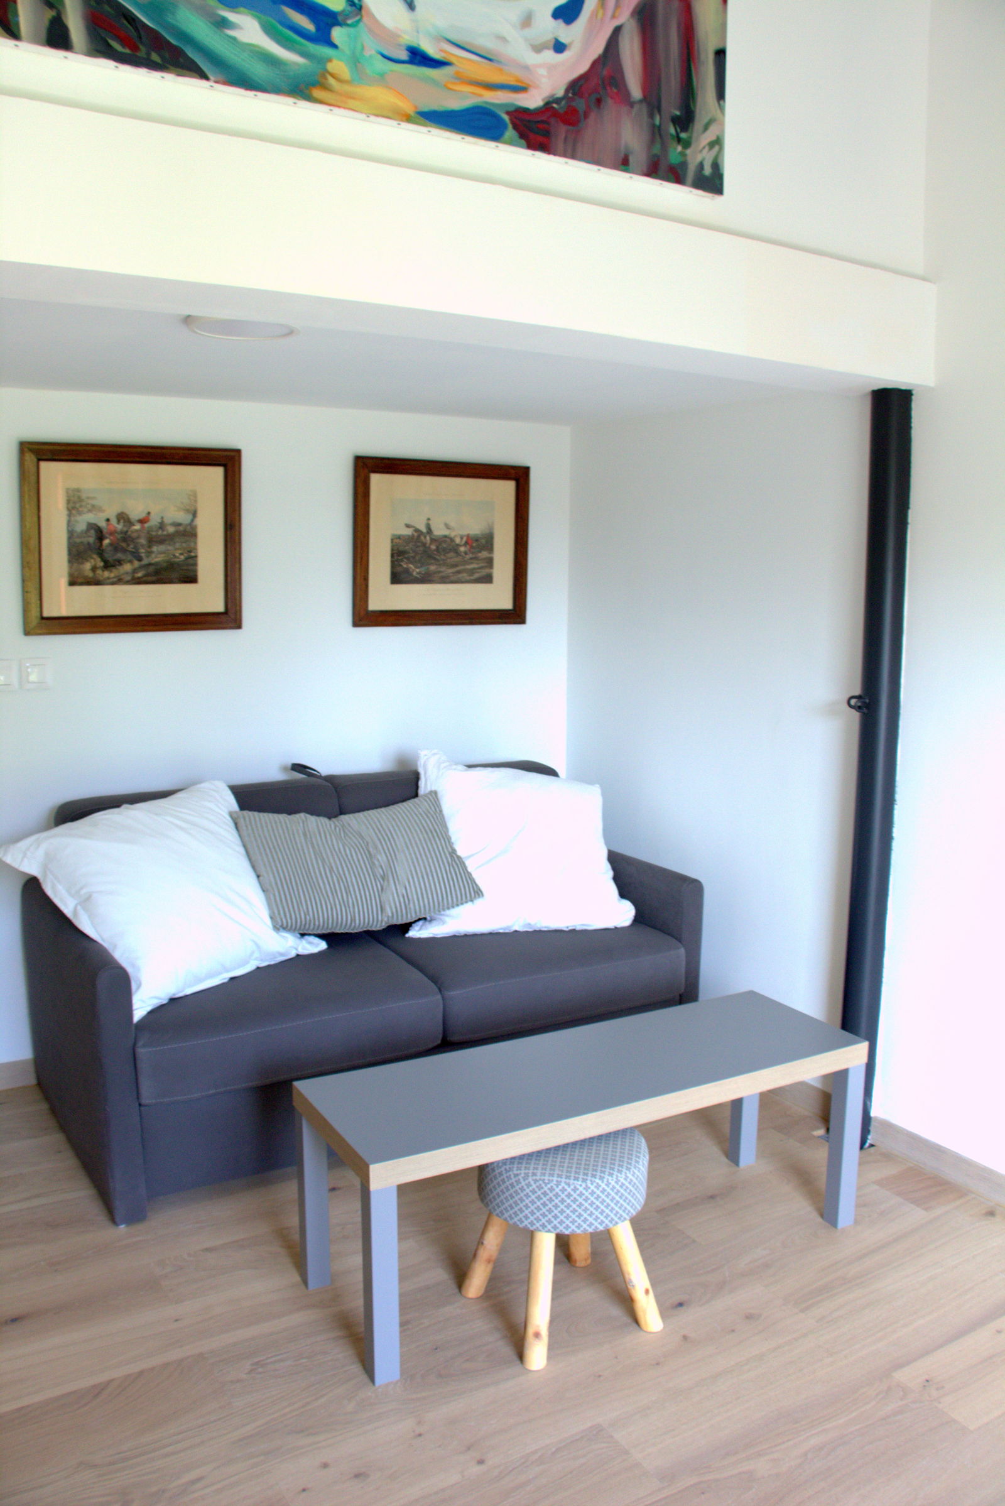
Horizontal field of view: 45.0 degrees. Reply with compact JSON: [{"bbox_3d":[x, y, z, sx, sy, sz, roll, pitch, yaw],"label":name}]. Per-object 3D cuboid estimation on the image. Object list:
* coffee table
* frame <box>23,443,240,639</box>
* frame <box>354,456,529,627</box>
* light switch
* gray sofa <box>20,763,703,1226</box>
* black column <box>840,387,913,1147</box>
[{"bbox_3d":[0.197,0.888,2.651,1.219,0.450,0.407,-4,9,-29],"label":"coffee table"},{"bbox_3d":[-1.044,-0.607,3.461,0.627,0.527,0.030,-4,9,-30],"label":"frame"},{"bbox_3d":[-0.188,-0.682,3.966,0.642,0.528,0.030,-4,9,-30],"label":"frame"},{"bbox_3d":[-1.295,-0.220,3.376,0.081,0.081,0.012,-4,9,-30],"label":"light switch"},{"bbox_3d":[-0.388,0.549,3.529,1.740,0.876,0.907,-4,9,-31],"label":"gray sofa"},{"bbox_3d":[0.958,0.055,3.090,0.102,1.950,0.102,-4,9,-30],"label":"black column"}]

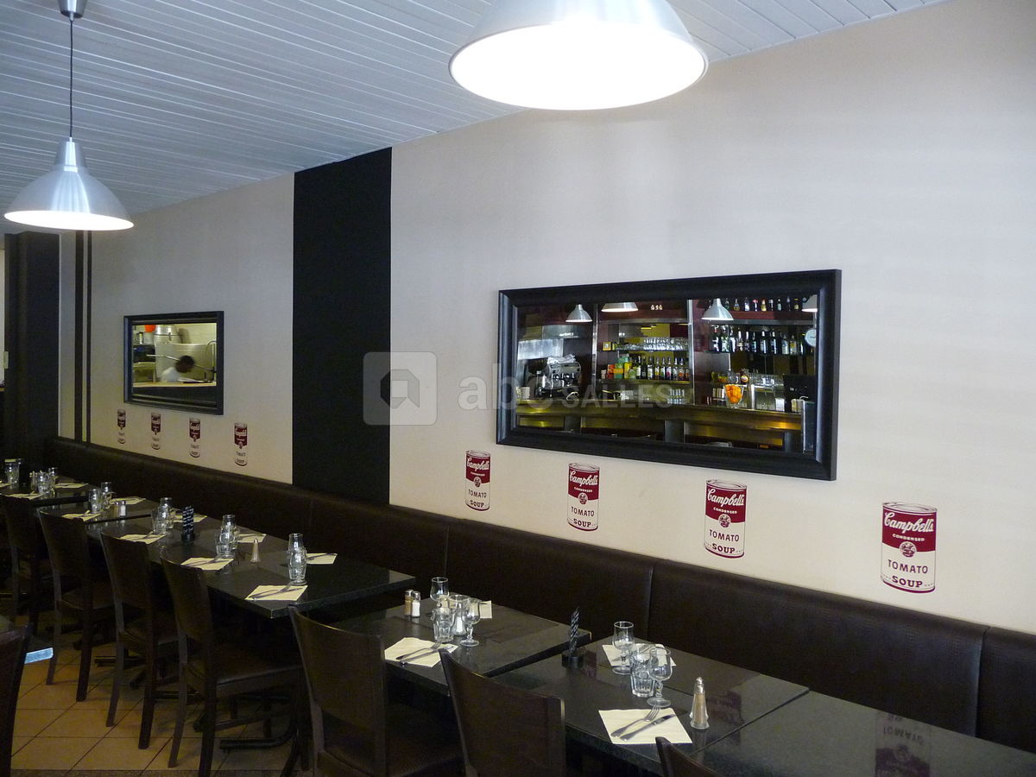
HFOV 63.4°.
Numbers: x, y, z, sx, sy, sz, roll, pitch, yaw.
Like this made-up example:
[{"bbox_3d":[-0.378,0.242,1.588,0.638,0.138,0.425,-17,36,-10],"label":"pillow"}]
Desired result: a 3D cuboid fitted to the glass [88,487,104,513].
[{"bbox_3d":[-2.542,0.678,5.052,0.075,0.138,0.075,3,2,43],"label":"glass"}]

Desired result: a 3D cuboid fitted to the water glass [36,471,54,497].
[{"bbox_3d":[-3.146,0.646,5.577,0.082,0.150,0.082,3,2,43],"label":"water glass"}]

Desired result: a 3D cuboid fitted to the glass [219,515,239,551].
[{"bbox_3d":[-1.436,0.730,4.166,0.072,0.155,0.072,3,3,43],"label":"glass"}]

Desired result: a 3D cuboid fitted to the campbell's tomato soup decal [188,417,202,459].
[{"bbox_3d":[-2.446,0.372,6.338,0.186,0.307,0.010,3,3,43],"label":"campbell's tomato soup decal"}]

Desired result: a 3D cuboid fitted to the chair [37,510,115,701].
[{"bbox_3d":[-2.168,1.099,4.429,0.430,0.890,0.500,2,2,39],"label":"chair"}]

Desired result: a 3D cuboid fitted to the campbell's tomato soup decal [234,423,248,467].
[{"bbox_3d":[-1.949,0.394,5.877,0.186,0.307,0.010,3,3,43],"label":"campbell's tomato soup decal"}]

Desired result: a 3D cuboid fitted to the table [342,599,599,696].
[{"bbox_3d":[-0.242,1.228,2.947,0.726,0.760,0.685,3,2,43],"label":"table"}]

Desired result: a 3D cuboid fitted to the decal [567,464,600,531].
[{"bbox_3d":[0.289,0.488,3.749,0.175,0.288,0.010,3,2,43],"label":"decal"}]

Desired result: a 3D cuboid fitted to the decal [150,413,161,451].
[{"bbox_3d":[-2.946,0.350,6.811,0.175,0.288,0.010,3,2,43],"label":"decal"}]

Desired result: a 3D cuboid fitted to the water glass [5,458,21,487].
[{"bbox_3d":[-3.705,0.630,6.141,0.080,0.160,0.080,3,3,43],"label":"water glass"}]

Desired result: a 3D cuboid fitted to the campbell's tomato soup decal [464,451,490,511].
[{"bbox_3d":[-0.204,0.472,4.259,0.186,0.307,0.010,3,3,43],"label":"campbell's tomato soup decal"}]

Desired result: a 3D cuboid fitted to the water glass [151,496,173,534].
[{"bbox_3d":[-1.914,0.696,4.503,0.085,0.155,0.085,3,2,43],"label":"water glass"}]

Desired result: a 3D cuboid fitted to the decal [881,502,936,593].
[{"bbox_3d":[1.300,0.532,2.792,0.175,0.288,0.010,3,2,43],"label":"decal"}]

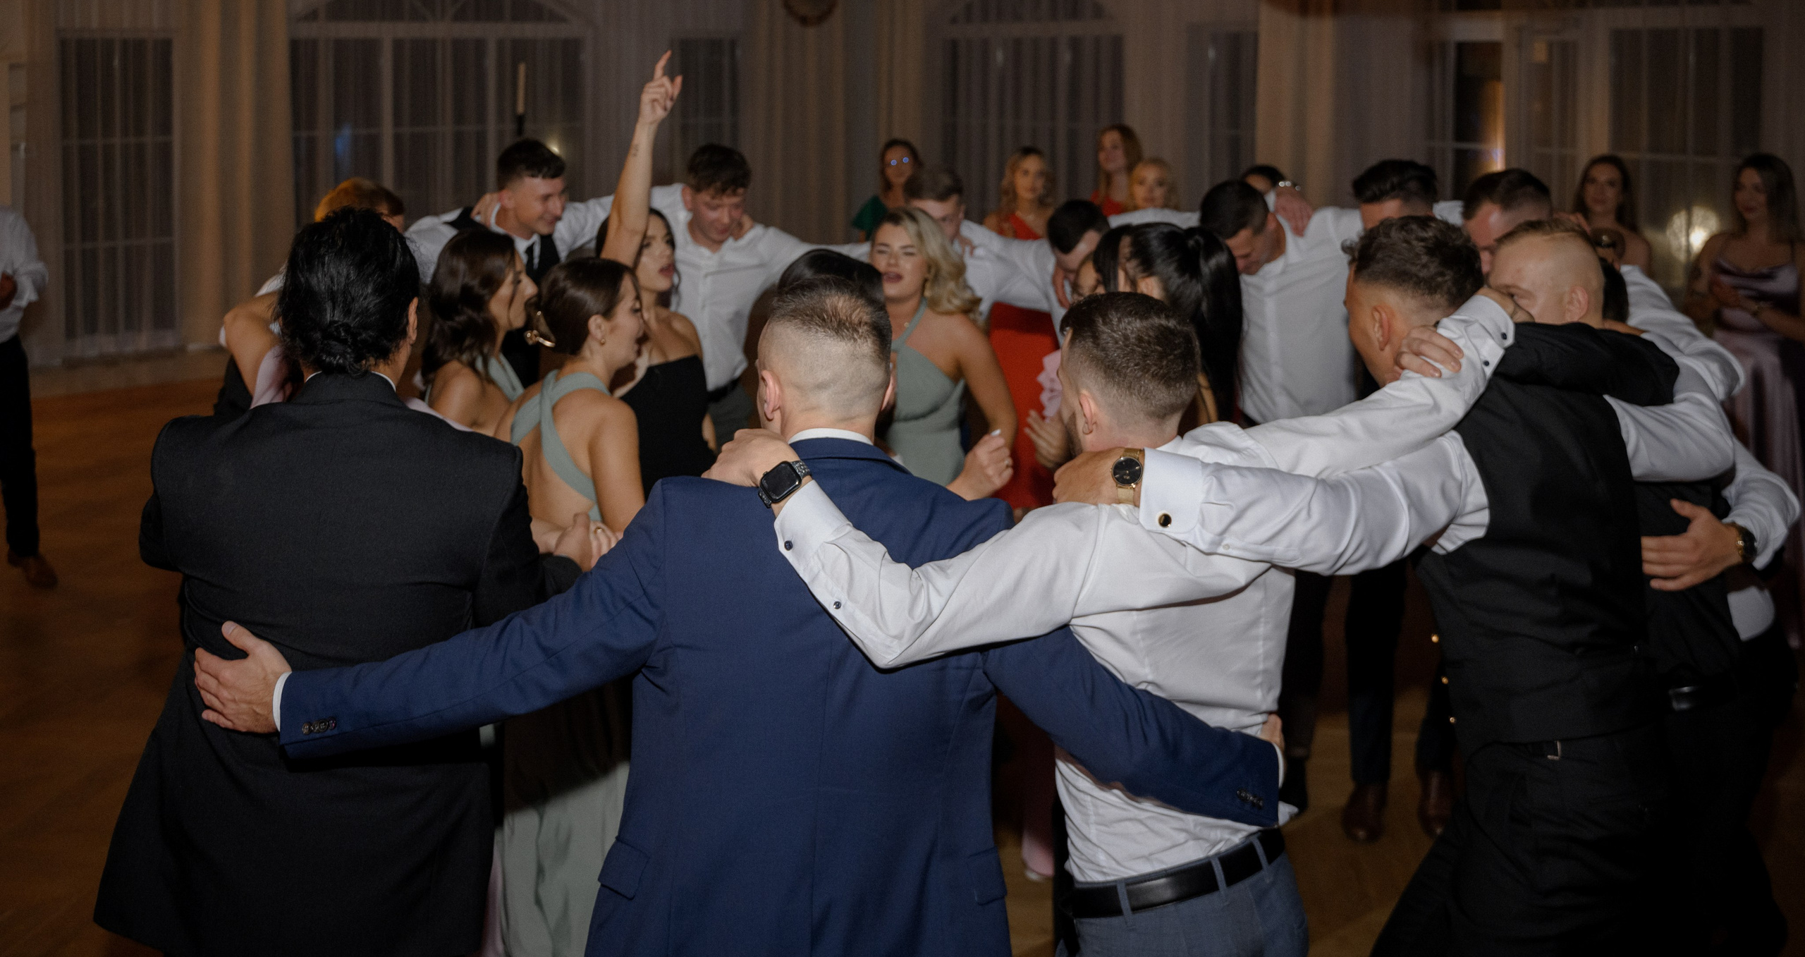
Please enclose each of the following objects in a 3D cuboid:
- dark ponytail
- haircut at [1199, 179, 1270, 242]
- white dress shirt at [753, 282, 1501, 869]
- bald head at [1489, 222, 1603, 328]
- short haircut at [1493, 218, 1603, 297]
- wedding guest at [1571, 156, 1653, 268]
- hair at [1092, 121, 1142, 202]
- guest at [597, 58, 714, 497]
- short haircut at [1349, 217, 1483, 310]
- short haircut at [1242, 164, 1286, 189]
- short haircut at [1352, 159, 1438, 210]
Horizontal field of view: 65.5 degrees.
[{"bbox_3d":[0.618,-0.332,3.100,0.260,0.440,0.190,3,14,12],"label":"dark ponytail"},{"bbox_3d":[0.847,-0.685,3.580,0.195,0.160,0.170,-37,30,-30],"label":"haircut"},{"bbox_3d":[0.390,0.140,1.960,1.280,0.800,0.400,-7,15,-25],"label":"white dress shirt"},{"bbox_3d":[1.057,-0.327,2.300,0.200,0.215,0.165,-22,20,-25],"label":"bald head"},{"bbox_3d":[1.200,-0.403,2.600,0.200,0.155,0.165,-8,16,-30],"label":"short haircut"},{"bbox_3d":[2.567,-0.302,5.150,0.480,1.700,0.320,4,14,17],"label":"wedding guest"},{"bbox_3d":[0.934,-1.363,6.100,0.210,0.350,0.200,5,11,23],"label":"hair"},{"bbox_3d":[-0.594,0.040,3.450,0.500,2.050,0.420,-10,17,-36],"label":"guest"},{"bbox_3d":[0.730,-0.308,2.000,0.210,0.150,0.180,-1,7,44],"label":"short haircut"},{"bbox_3d":[1.350,-1.094,5.200,0.170,0.170,0.190,7,15,26],"label":"short haircut"},{"bbox_3d":[1.246,-0.733,3.550,0.220,0.150,0.175,-27,27,-37],"label":"short haircut"}]

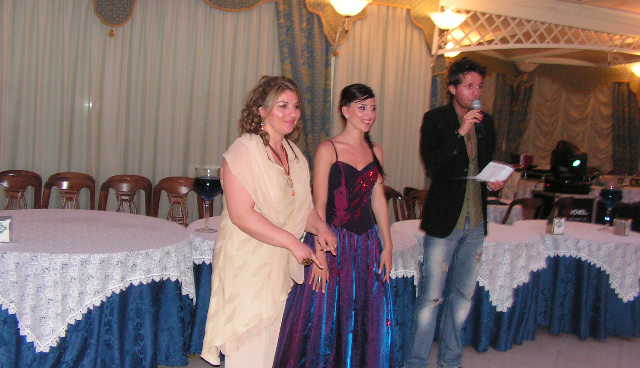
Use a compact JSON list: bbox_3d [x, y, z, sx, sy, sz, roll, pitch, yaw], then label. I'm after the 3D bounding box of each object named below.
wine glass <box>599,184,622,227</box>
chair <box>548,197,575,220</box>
[{"bbox_3d":[2.693,0.213,6.171,0.190,0.395,0.190,4,5,0],"label":"wine glass"},{"bbox_3d":[2.591,0.602,6.963,0.470,0.880,0.500,6,5,15],"label":"chair"}]

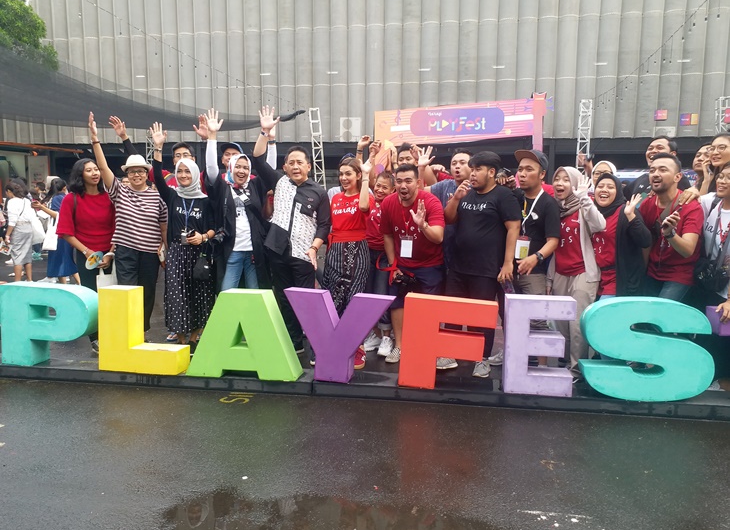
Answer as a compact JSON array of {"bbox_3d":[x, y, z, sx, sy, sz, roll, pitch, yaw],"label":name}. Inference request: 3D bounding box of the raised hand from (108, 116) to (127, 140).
[{"bbox_3d":[-2.142,-1.190,4.930,0.110,0.190,0.075,-32,7,-4],"label":"raised hand"}]

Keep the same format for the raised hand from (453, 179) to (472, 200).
[{"bbox_3d":[0.693,-0.534,4.030,0.100,0.145,0.085,28,9,41],"label":"raised hand"}]

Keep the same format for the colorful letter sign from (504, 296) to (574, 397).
[{"bbox_3d":[1.109,0.509,3.645,0.415,0.605,0.180,1,8,11],"label":"colorful letter sign"}]

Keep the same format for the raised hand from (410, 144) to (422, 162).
[{"bbox_3d":[0.431,-0.938,4.770,0.120,0.160,0.080,2,7,15],"label":"raised hand"}]

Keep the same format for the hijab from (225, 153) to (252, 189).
[{"bbox_3d":[-1.048,-0.775,4.720,0.220,0.290,0.250,-3,8,-22],"label":"hijab"}]

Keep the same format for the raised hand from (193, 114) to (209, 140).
[{"bbox_3d":[-1.446,-1.218,5.007,0.140,0.220,0.090,-1,7,-10],"label":"raised hand"}]

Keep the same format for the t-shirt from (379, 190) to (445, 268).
[{"bbox_3d":[0.352,-0.274,4.270,0.490,0.560,0.320,1,19,6],"label":"t-shirt"}]

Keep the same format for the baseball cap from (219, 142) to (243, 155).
[{"bbox_3d":[-1.176,-1.014,5.000,0.180,0.130,0.260,1,4,12],"label":"baseball cap"}]

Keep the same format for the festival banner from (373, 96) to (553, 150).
[{"bbox_3d":[2.030,-3.088,12.300,3.650,0.980,0.150,3,8,17],"label":"festival banner"}]

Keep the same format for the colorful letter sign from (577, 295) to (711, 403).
[{"bbox_3d":[1.719,0.512,3.492,0.735,0.612,0.168,1,7,9],"label":"colorful letter sign"}]

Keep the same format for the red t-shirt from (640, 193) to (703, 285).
[{"bbox_3d":[2.088,-0.174,3.880,0.420,0.590,0.290,4,14,28],"label":"red t-shirt"}]

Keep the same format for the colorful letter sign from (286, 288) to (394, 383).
[{"bbox_3d":[-0.175,0.479,3.832,0.733,0.580,0.171,4,7,10],"label":"colorful letter sign"}]

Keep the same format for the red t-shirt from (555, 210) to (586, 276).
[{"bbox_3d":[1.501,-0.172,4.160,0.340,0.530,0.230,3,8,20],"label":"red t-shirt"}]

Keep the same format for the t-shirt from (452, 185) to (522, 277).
[{"bbox_3d":[0.904,-0.247,4.202,0.470,0.650,0.320,6,9,36],"label":"t-shirt"}]

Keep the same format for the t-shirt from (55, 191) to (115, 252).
[{"bbox_3d":[-2.257,-0.347,4.600,0.430,0.480,0.270,-2,8,-18],"label":"t-shirt"}]

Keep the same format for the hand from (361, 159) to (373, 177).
[{"bbox_3d":[0.011,-0.718,4.240,0.095,0.150,0.080,6,7,-3],"label":"hand"}]

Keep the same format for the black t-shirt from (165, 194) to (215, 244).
[{"bbox_3d":[-1.466,-0.397,4.759,0.410,0.450,0.230,0,7,-3],"label":"black t-shirt"}]

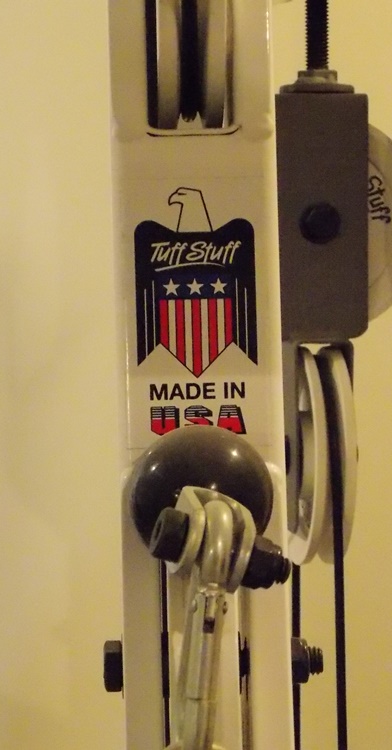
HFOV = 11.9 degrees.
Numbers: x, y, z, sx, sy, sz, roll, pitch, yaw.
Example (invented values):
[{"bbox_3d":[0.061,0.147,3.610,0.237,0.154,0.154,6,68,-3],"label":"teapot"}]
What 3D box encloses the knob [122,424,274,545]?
[{"bbox_3d":[0.002,0.038,0.582,0.044,0.044,0.044,-1,5,0],"label":"knob"}]

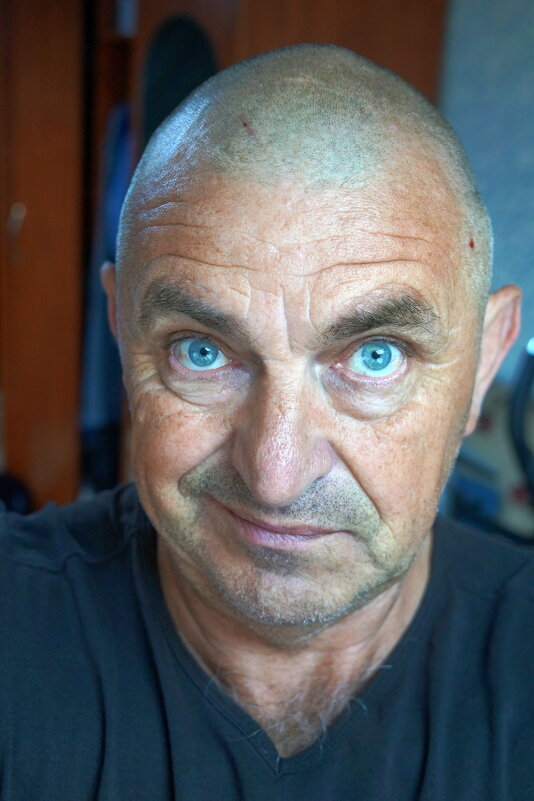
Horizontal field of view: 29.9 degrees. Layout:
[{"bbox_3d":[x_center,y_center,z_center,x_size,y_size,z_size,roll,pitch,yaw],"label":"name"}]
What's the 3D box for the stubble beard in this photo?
[{"bbox_3d":[0.009,0.057,0.424,0.114,0.075,0.067,3,16,5],"label":"stubble beard"}]

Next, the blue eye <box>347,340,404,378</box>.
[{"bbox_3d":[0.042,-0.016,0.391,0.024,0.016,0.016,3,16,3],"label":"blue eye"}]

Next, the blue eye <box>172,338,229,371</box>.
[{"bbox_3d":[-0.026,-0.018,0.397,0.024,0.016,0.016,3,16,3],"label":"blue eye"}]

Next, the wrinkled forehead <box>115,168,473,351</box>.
[{"bbox_3d":[0.011,-0.058,0.410,0.155,0.077,0.061,3,16,5],"label":"wrinkled forehead"}]

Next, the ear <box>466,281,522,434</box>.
[{"bbox_3d":[0.105,-0.019,0.469,0.030,0.070,0.037,3,16,5],"label":"ear"}]

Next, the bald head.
[{"bbox_3d":[0.017,-0.103,0.456,0.166,0.114,0.189,3,16,5],"label":"bald head"}]

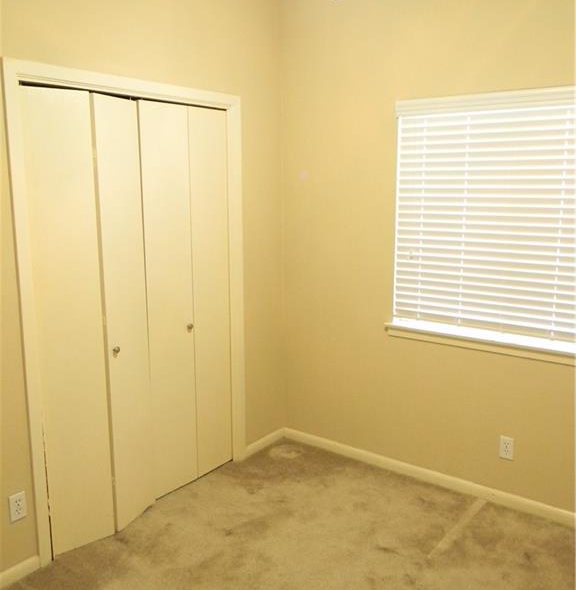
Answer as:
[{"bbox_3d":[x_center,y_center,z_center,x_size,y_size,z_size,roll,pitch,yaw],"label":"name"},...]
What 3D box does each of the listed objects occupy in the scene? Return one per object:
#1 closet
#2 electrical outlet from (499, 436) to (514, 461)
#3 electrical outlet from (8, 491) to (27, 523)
[{"bbox_3d":[-0.687,0.096,3.059,0.110,2.030,1.200,8,13,36],"label":"closet"},{"bbox_3d":[1.125,0.790,3.193,0.070,0.115,0.012,8,13,36],"label":"electrical outlet"},{"bbox_3d":[-1.136,0.892,2.614,0.012,0.115,0.070,8,13,36],"label":"electrical outlet"}]

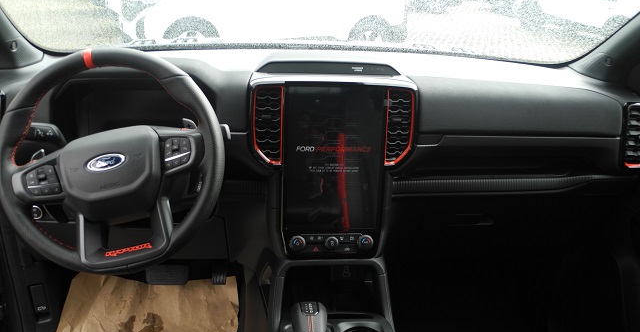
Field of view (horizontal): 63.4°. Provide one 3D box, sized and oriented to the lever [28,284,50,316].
[{"bbox_3d":[-0.628,0.296,1.162,0.030,0.080,0.025,-6,25,-18],"label":"lever"}]

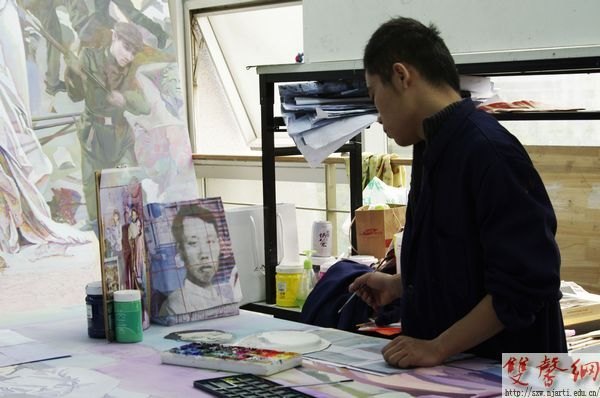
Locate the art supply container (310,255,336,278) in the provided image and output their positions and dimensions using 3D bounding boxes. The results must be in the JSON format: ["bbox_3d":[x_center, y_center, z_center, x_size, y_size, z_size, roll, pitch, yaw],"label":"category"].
[{"bbox_3d":[0.074,0.247,4.000,0.081,0.116,0.081,-2,5,0],"label":"art supply container"}]

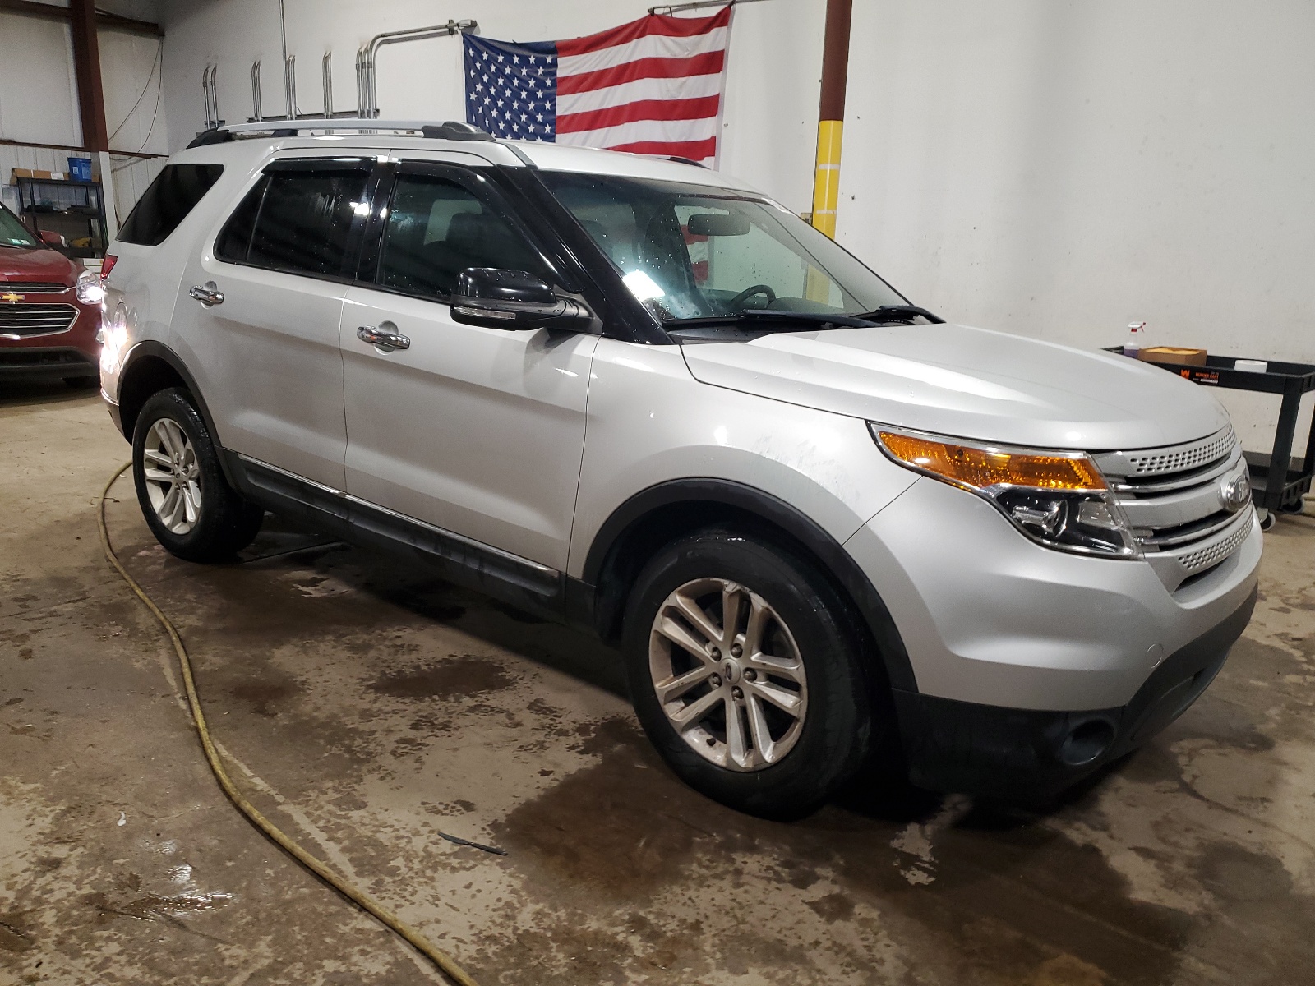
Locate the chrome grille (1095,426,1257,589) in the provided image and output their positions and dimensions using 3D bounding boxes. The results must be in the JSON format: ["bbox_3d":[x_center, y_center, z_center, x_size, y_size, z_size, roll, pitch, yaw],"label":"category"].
[{"bbox_3d":[1.421,-0.006,2.592,0.260,0.360,1.100,13,18,37],"label":"chrome grille"}]

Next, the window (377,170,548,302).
[{"bbox_3d":[-0.550,-0.778,2.948,0.830,0.385,0.050,13,-2,37],"label":"window"}]

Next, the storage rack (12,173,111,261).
[{"bbox_3d":[-7.870,-3.158,13.184,0.450,1.900,0.883,13,18,37],"label":"storage rack"}]

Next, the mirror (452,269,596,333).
[{"bbox_3d":[-0.344,-0.500,2.560,0.270,0.165,0.250,13,18,37],"label":"mirror"}]

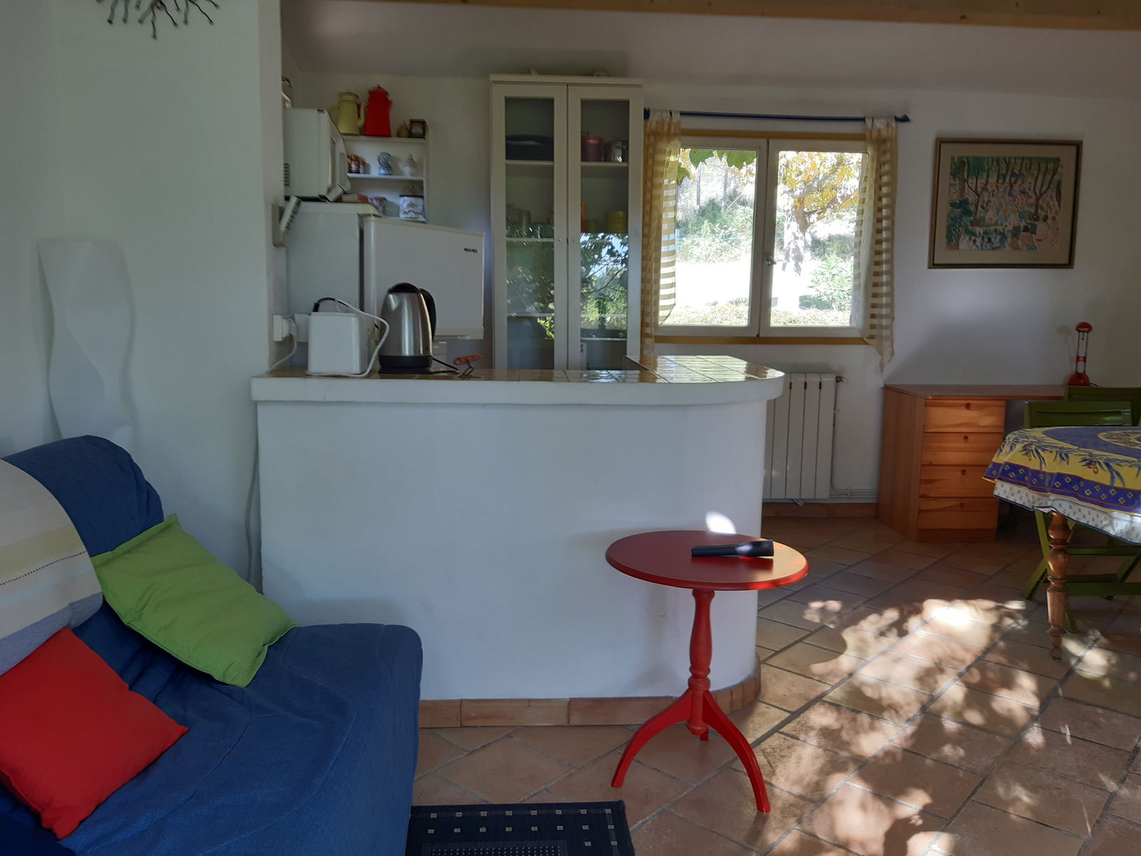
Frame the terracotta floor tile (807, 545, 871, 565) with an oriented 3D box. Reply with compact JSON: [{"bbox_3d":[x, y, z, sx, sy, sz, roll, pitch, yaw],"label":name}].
[{"bbox_3d":[1.318,0.632,4.217,0.248,0.015,0.248,7,10,41],"label":"terracotta floor tile"}]

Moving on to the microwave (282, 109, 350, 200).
[{"bbox_3d":[-1.009,-0.941,3.079,0.370,0.305,0.465,0,7,-6],"label":"microwave"}]

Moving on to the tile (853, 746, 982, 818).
[{"bbox_3d":[0.860,0.878,2.128,0.242,0.012,0.250,8,11,42],"label":"tile"}]

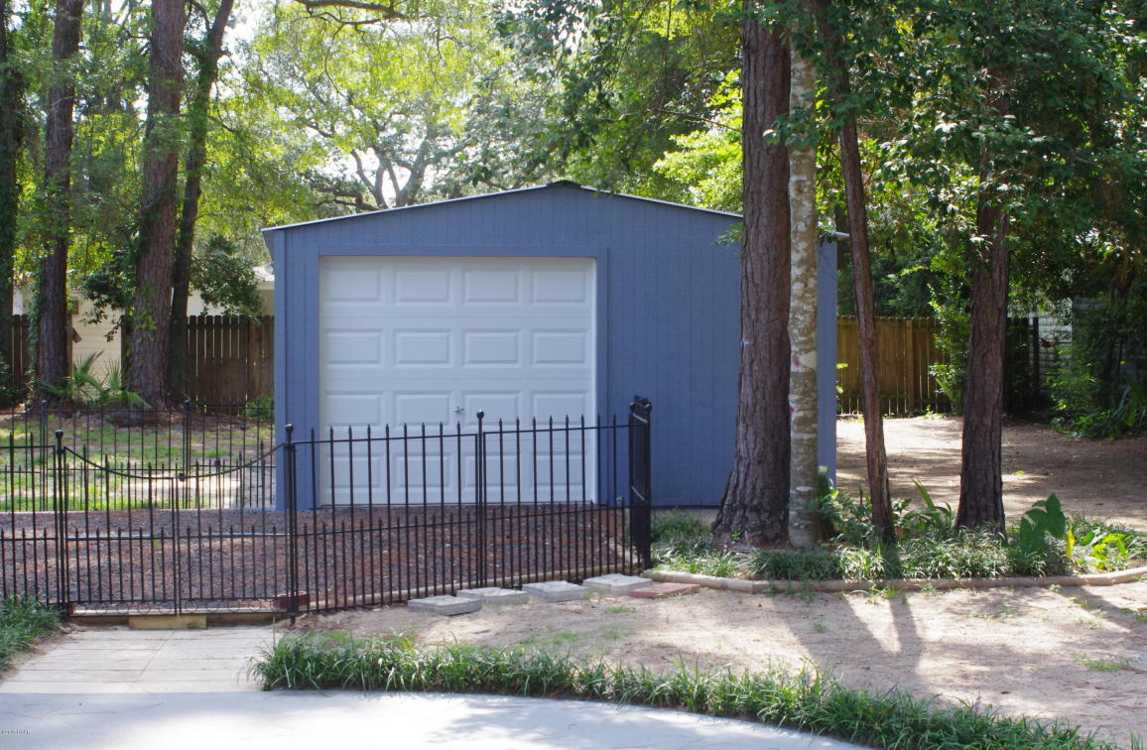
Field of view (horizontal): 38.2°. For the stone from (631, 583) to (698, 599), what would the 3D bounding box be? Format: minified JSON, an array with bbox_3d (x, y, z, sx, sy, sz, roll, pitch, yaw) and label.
[{"bbox_3d":[0.540,1.296,9.861,0.210,0.045,0.405,1,2,38],"label":"stone"}]

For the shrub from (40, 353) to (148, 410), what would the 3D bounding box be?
[{"bbox_3d":[-7.955,0.140,27.500,1.680,0.960,1.400,0,1,0],"label":"shrub"}]

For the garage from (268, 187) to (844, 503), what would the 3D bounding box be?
[{"bbox_3d":[-0.587,-0.342,17.460,5.171,2.869,6.300,0,1,-9],"label":"garage"}]

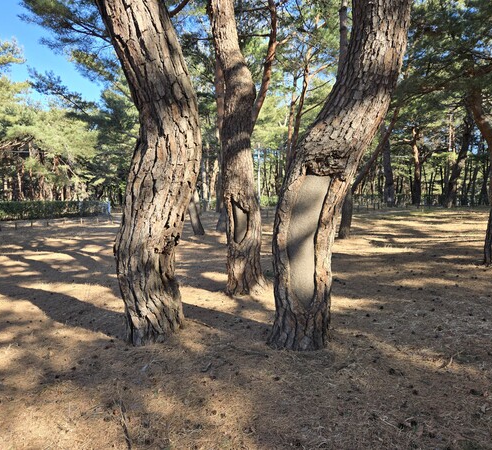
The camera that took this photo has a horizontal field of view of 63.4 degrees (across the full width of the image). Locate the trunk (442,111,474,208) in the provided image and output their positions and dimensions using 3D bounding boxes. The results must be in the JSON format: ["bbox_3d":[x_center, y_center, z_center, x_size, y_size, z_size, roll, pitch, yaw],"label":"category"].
[{"bbox_3d":[15.914,-4.929,30.000,1.990,7.370,1.200,3,6,28],"label":"trunk"}]

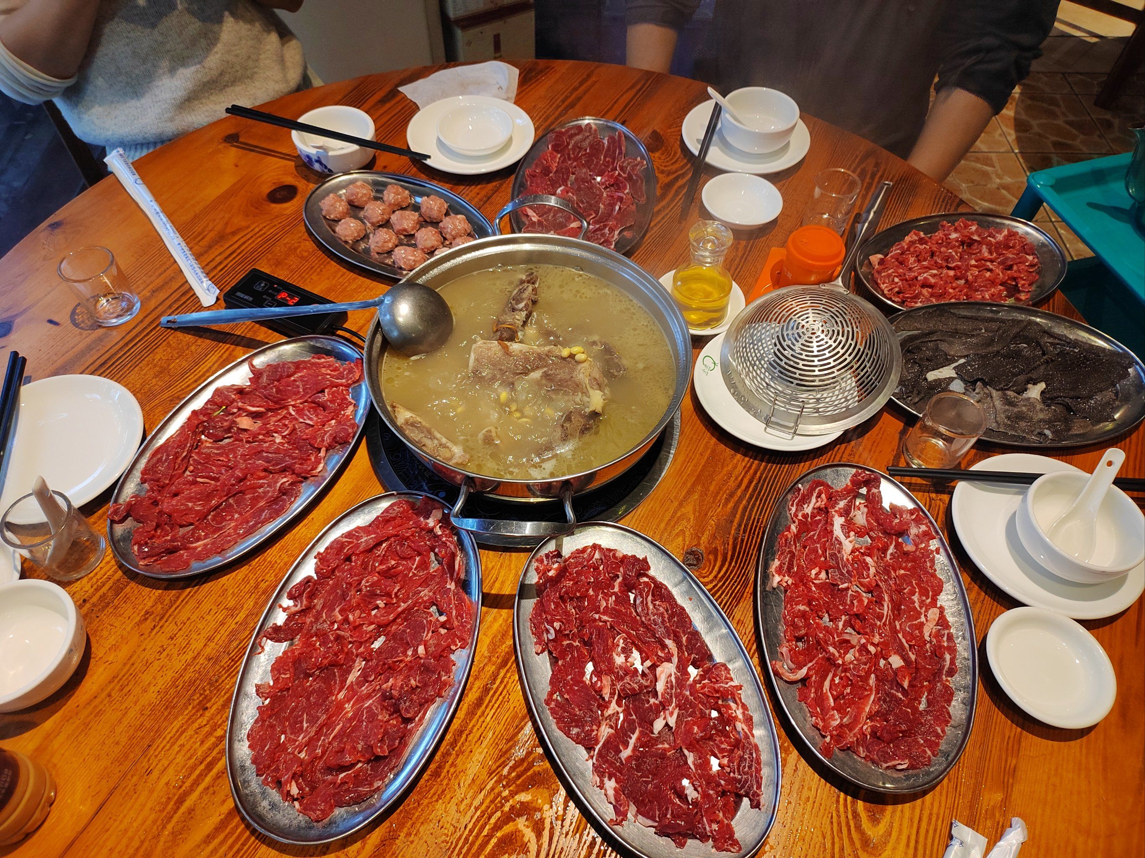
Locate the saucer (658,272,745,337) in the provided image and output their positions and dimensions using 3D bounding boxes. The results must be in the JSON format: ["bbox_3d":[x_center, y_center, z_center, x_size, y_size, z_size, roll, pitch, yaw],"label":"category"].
[{"bbox_3d":[0.145,-0.145,0.874,0.104,0.017,0.104,3,56,0],"label":"saucer"}]

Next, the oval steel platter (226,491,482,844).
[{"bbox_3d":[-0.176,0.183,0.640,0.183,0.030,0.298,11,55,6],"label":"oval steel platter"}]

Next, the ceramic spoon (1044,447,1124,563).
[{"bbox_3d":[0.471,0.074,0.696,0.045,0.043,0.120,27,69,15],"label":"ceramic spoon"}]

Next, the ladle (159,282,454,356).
[{"bbox_3d":[-0.286,-0.110,0.799,0.360,0.062,0.083,2,54,17],"label":"ladle"}]

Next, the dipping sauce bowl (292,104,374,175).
[{"bbox_3d":[-0.313,-0.379,1.016,0.104,0.049,0.104,1,55,-1],"label":"dipping sauce bowl"}]

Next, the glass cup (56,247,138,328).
[{"bbox_3d":[-0.510,-0.153,0.827,0.055,0.069,0.055,1,56,-1],"label":"glass cup"}]

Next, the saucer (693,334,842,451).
[{"bbox_3d":[0.215,-0.042,0.817,0.173,0.022,0.173,1,55,-1],"label":"saucer"}]

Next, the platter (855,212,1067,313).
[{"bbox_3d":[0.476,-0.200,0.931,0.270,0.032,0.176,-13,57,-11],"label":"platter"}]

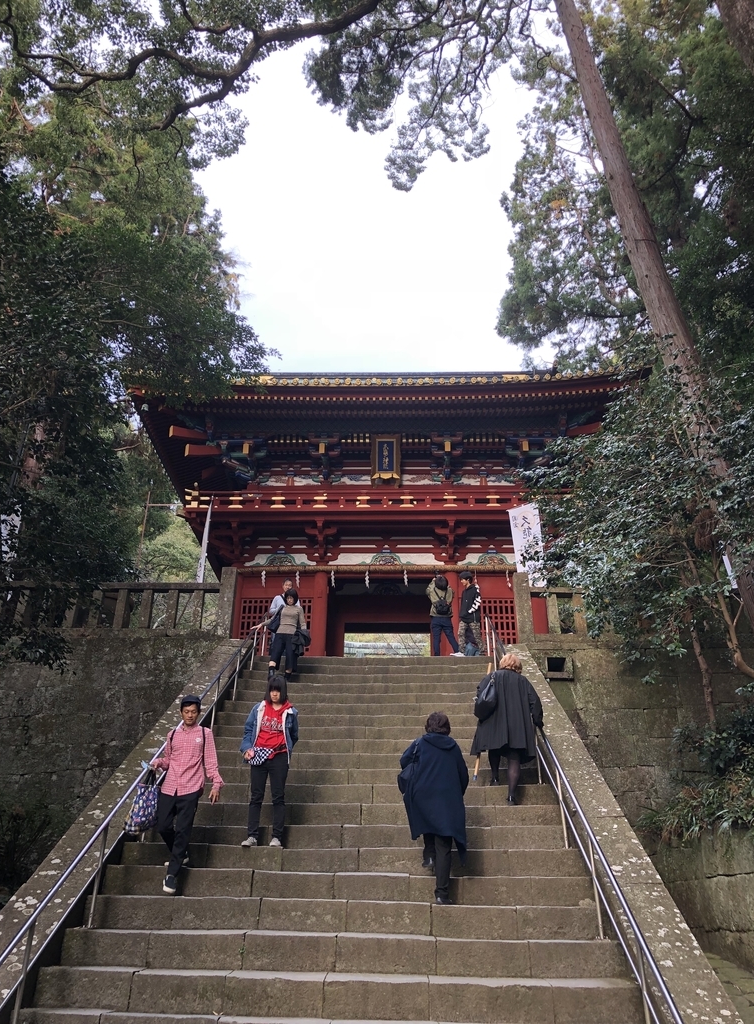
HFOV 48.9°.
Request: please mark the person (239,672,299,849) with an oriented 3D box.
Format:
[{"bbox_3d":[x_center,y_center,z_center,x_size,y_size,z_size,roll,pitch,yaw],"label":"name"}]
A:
[{"bbox_3d":[-1.036,2.369,7.982,0.510,1.613,0.340,-3,-25,6],"label":"person"}]

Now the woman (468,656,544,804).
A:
[{"bbox_3d":[1.407,2.330,9.003,0.680,1.606,0.500,-1,-25,3],"label":"woman"}]

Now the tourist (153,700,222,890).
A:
[{"bbox_3d":[-1.647,2.415,7.201,0.550,1.638,0.480,2,-25,-5],"label":"tourist"}]

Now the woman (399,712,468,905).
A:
[{"bbox_3d":[0.483,2.532,7.202,0.580,1.573,0.500,-1,-25,2],"label":"woman"}]

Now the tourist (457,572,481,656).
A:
[{"bbox_3d":[1.634,1.834,14.630,0.310,1.669,0.430,13,-28,-25],"label":"tourist"}]

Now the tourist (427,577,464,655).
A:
[{"bbox_3d":[1.195,1.872,14.667,0.600,1.630,0.450,2,-25,-4],"label":"tourist"}]

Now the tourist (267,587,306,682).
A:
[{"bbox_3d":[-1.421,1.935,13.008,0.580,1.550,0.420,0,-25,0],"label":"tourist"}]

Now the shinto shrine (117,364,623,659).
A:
[{"bbox_3d":[0.281,0.447,22.156,11.700,10.500,8.800,0,-25,0],"label":"shinto shrine"}]

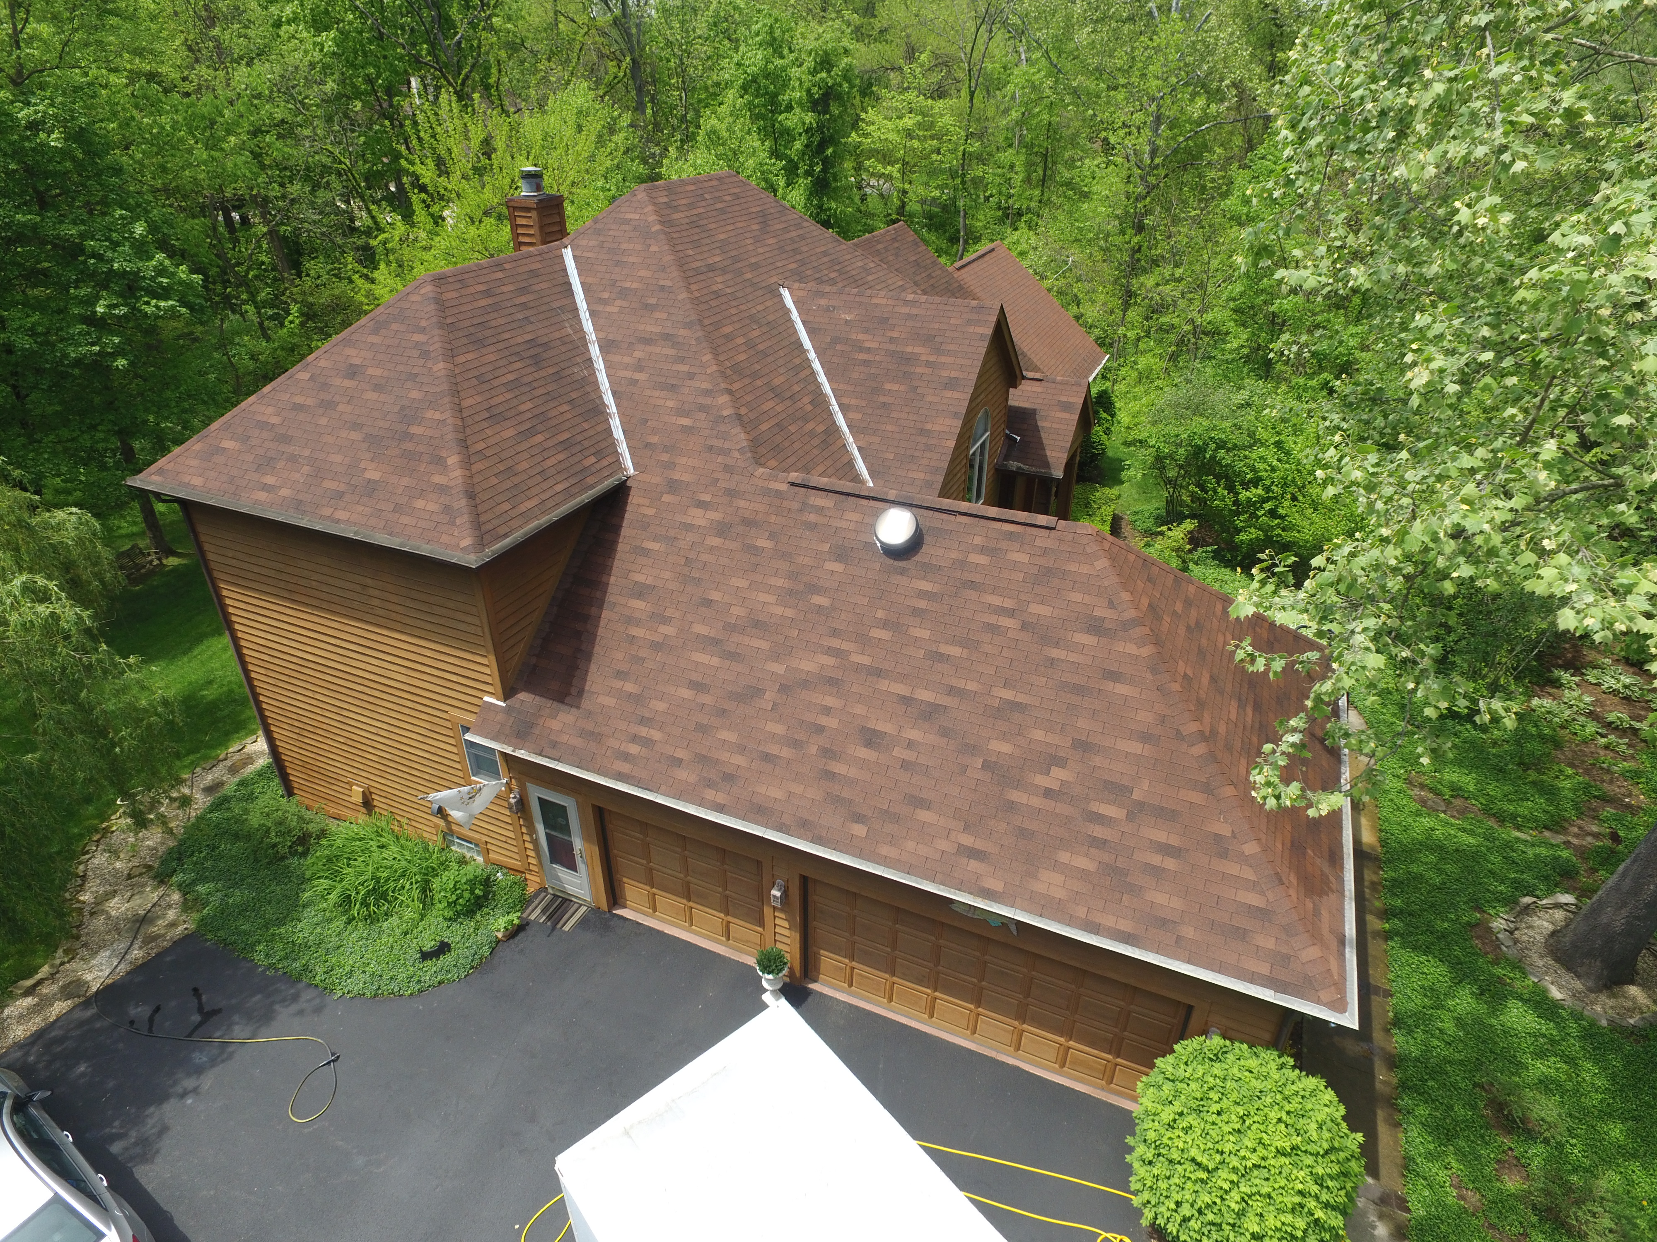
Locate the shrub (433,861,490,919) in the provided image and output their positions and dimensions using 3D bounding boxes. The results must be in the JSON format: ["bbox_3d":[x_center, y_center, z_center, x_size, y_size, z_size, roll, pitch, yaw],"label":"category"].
[{"bbox_3d":[-5.466,4.004,14.228,0.830,0.720,0.800,-14,33,-24],"label":"shrub"}]

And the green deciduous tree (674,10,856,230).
[{"bbox_3d":[-2.030,-13.094,32.775,6.162,13.443,5.854,-1,30,-3],"label":"green deciduous tree"}]

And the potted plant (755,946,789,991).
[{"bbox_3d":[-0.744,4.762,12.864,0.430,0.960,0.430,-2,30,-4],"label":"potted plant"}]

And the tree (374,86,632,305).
[{"bbox_3d":[-8.948,-9.316,27.682,7.458,10.880,7.085,-9,31,-15],"label":"tree"}]

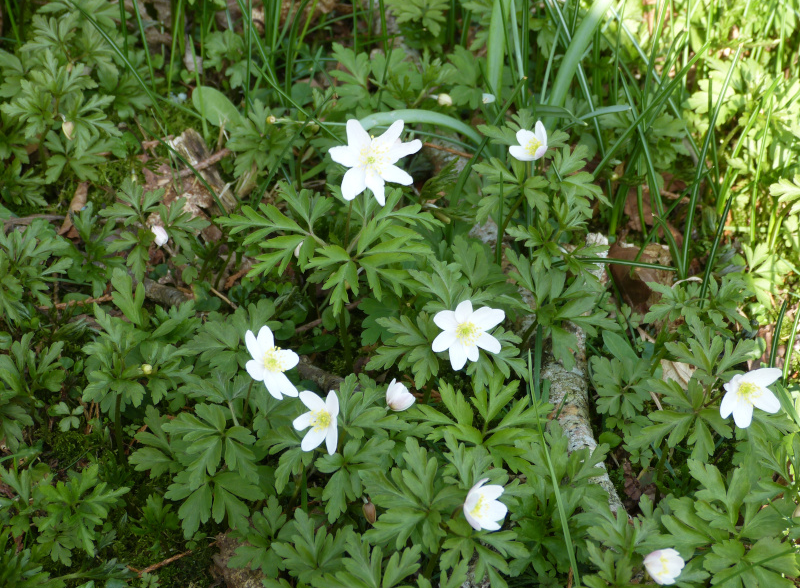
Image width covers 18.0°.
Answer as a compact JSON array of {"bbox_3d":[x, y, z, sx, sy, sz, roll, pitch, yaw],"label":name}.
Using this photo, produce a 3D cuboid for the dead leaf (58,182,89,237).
[{"bbox_3d":[-0.177,-0.045,1.361,0.014,0.010,0.040,13,63,15],"label":"dead leaf"}]

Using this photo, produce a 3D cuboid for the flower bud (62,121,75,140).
[{"bbox_3d":[-0.188,-0.093,1.430,0.007,0.013,0.007,-11,27,3],"label":"flower bud"}]

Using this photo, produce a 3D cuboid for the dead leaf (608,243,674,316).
[{"bbox_3d":[0.134,-0.008,1.400,0.037,0.015,0.046,0,56,0],"label":"dead leaf"}]

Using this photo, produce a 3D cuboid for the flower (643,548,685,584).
[{"bbox_3d":[0.122,0.127,1.170,0.020,0.018,0.018,-8,-5,43],"label":"flower"}]

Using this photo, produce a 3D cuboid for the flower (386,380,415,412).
[{"bbox_3d":[0.000,0.046,1.143,0.013,0.013,0.015,34,85,0],"label":"flower"}]

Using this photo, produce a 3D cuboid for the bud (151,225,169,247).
[{"bbox_3d":[-0.130,-0.032,1.360,0.009,0.013,0.009,-20,21,6],"label":"bud"}]

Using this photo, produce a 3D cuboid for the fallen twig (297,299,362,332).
[{"bbox_3d":[-0.037,0.011,1.300,0.043,0.004,0.004,-25,46,-19],"label":"fallen twig"}]

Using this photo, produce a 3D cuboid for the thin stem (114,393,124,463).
[{"bbox_3d":[-0.134,0.064,1.209,0.003,0.048,0.003,3,40,0],"label":"thin stem"}]

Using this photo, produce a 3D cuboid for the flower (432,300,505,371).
[{"bbox_3d":[0.034,0.021,1.260,0.036,0.013,0.036,0,76,2],"label":"flower"}]

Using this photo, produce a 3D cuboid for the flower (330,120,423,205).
[{"bbox_3d":[-0.012,-0.063,1.200,0.043,0.014,0.042,0,76,0],"label":"flower"}]

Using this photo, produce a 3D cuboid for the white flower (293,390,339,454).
[{"bbox_3d":[-0.037,0.058,1.129,0.030,0.030,0.013,33,5,33],"label":"white flower"}]

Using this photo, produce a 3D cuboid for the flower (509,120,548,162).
[{"bbox_3d":[0.070,-0.084,1.380,0.023,0.019,0.022,0,56,14],"label":"flower"}]

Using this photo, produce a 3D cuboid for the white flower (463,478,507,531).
[{"bbox_3d":[0.037,0.092,1.104,0.017,0.024,0.024,-12,24,46],"label":"white flower"}]

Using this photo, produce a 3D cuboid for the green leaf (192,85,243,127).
[{"bbox_3d":[-0.101,-0.104,1.407,0.020,0.006,0.042,-41,64,-16],"label":"green leaf"}]

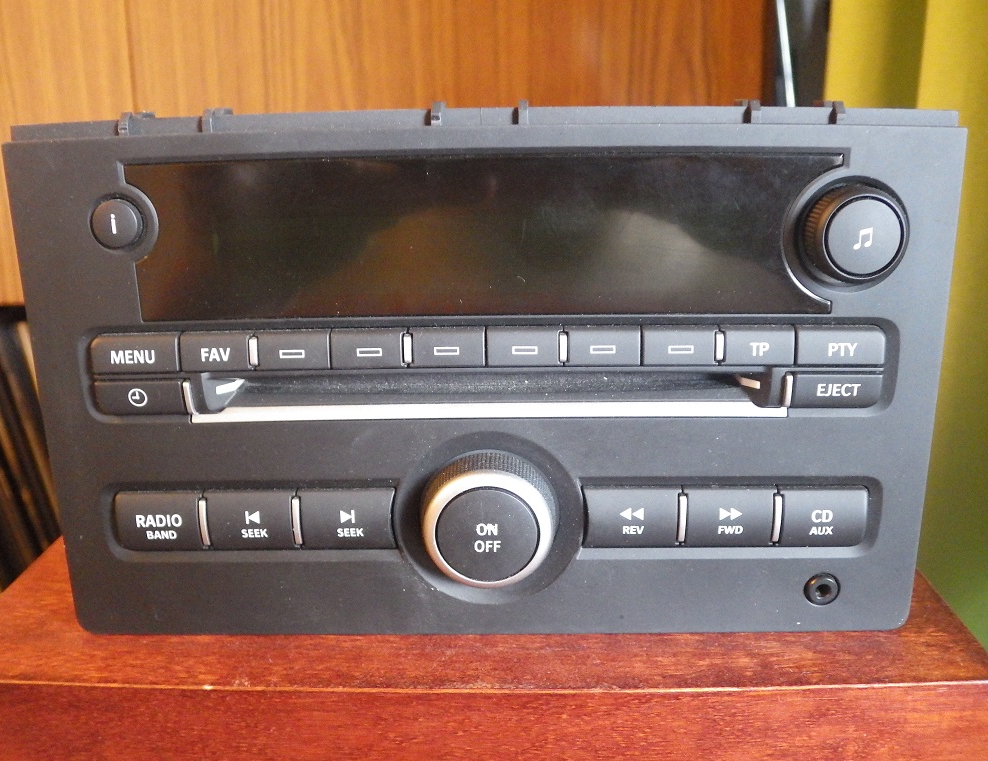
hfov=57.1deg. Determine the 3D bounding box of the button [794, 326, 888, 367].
[{"bbox_3d":[0.083,-0.008,0.215,0.021,0.009,0.005,-1,16,1],"label":"button"}]

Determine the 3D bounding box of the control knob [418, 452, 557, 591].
[{"bbox_3d":[-0.001,0.035,0.224,0.033,0.033,0.014,-1,16,1],"label":"control knob"}]

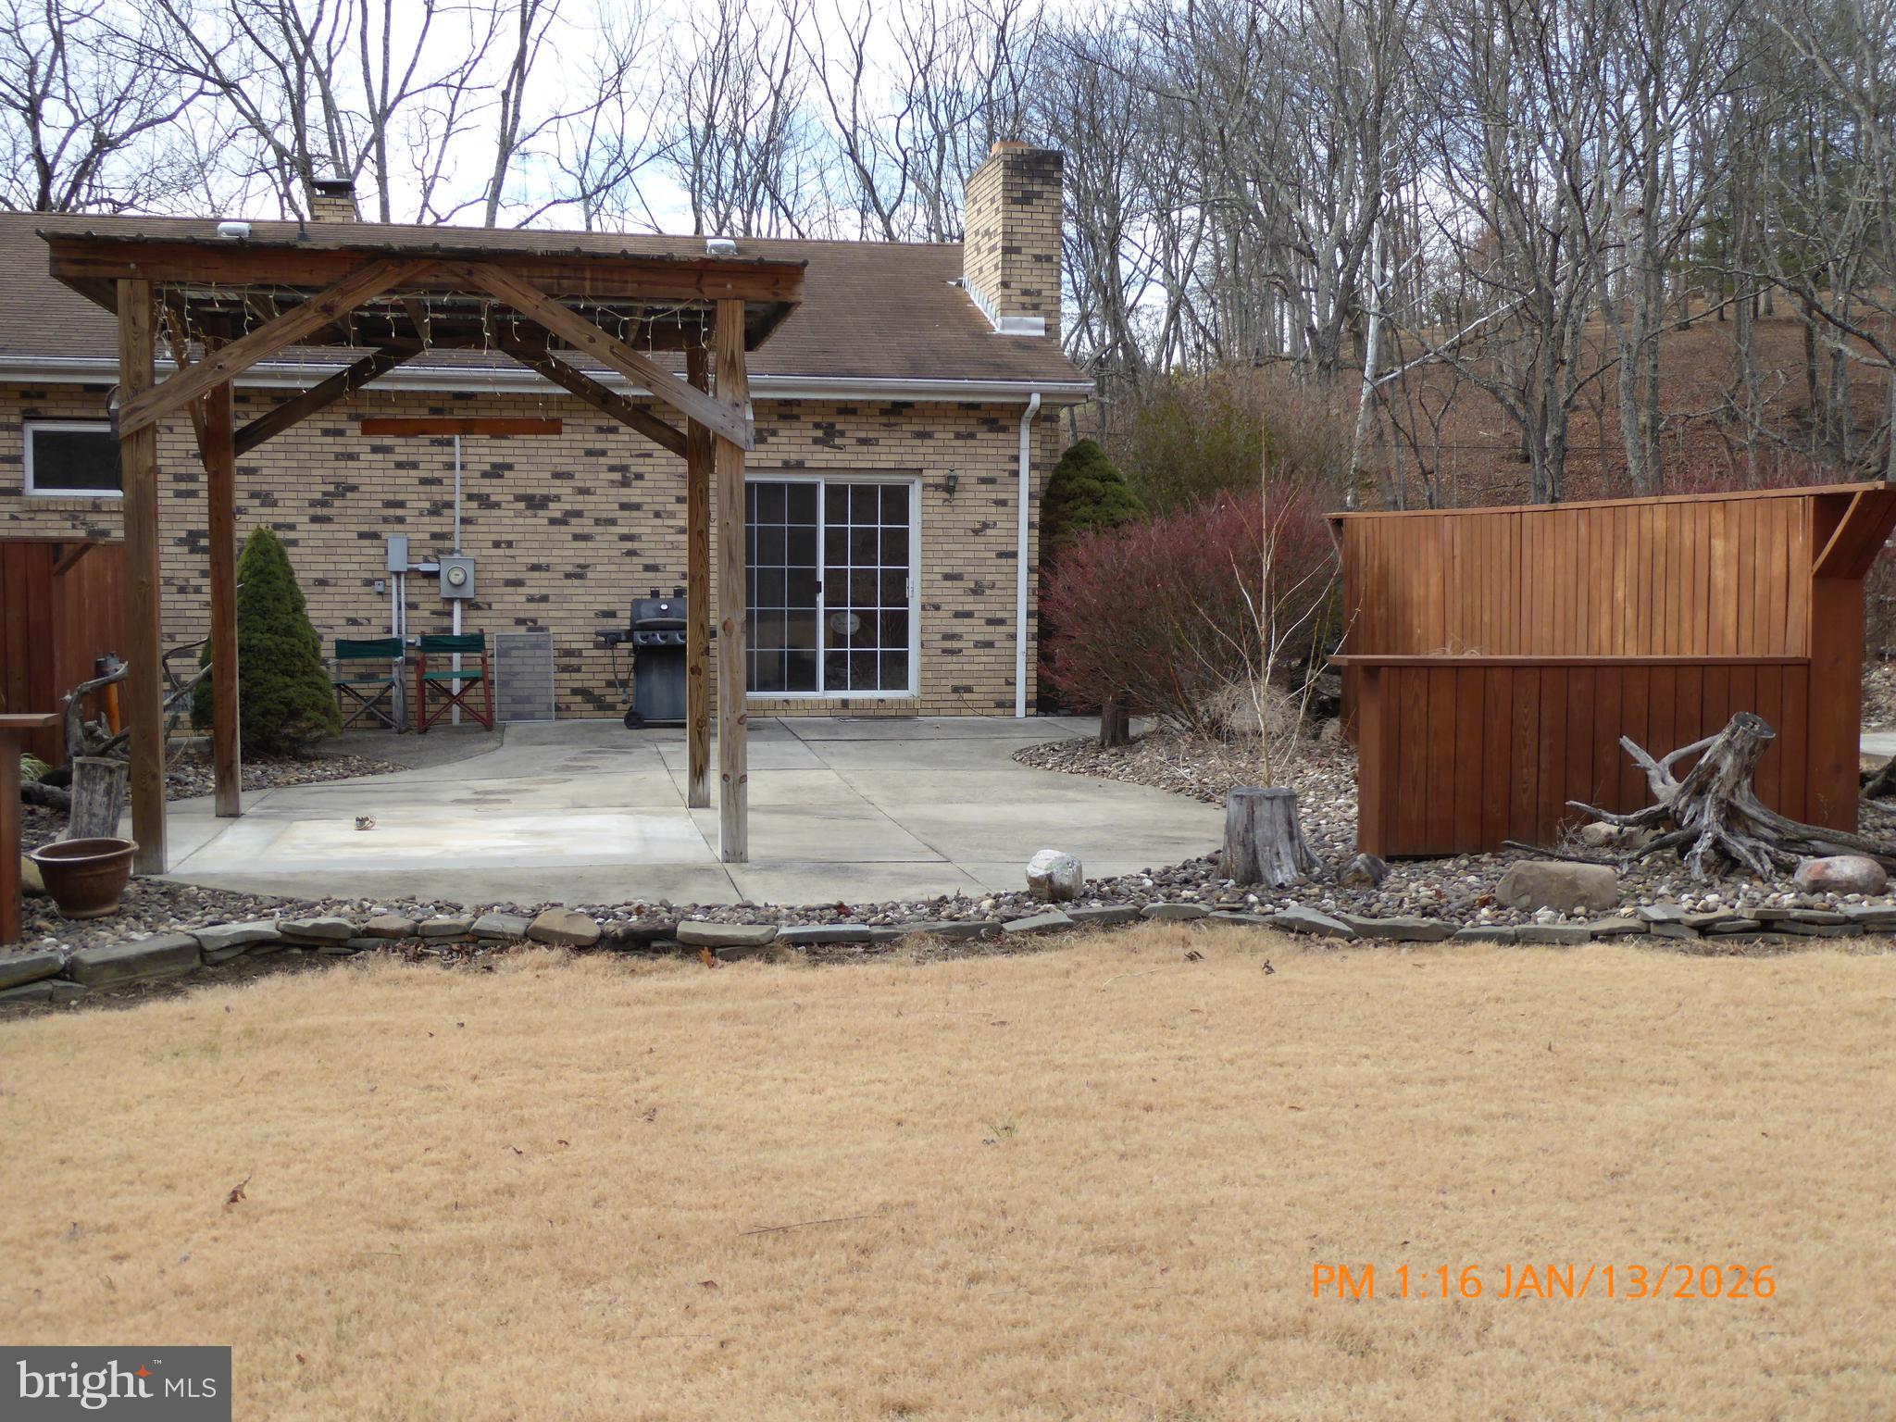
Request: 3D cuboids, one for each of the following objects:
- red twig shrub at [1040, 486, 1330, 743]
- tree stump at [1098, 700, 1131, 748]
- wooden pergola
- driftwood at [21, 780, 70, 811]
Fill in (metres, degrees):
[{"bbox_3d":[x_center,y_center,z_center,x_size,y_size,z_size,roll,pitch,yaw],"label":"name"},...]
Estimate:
[{"bbox_3d":[2.008,-0.812,17.600,2.400,2.080,2.250,0,3,-11],"label":"red twig shrub"},{"bbox_3d":[1.322,0.094,16.950,0.250,0.380,0.250,0,3,0],"label":"tree stump"},{"bbox_3d":[-2.799,-0.834,12.067,3.700,3.120,3.120,0,3,-11],"label":"wooden pergola"},{"bbox_3d":[-5.528,0.527,13.100,0.500,0.170,0.180,2,3,32],"label":"driftwood"}]

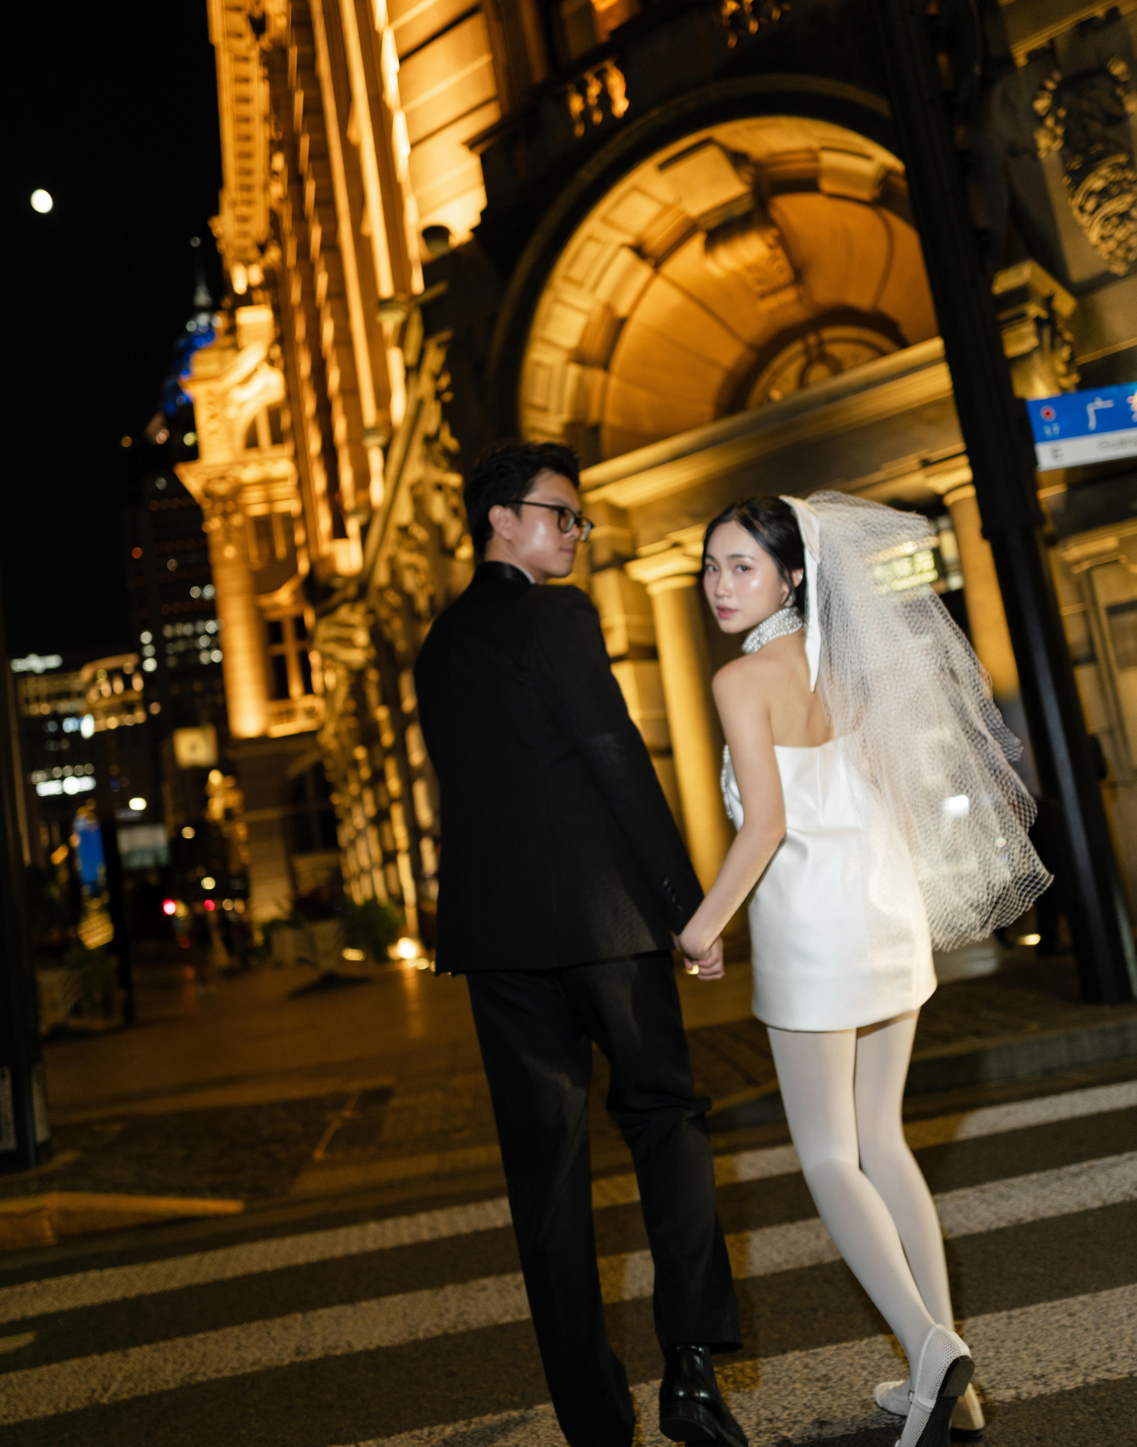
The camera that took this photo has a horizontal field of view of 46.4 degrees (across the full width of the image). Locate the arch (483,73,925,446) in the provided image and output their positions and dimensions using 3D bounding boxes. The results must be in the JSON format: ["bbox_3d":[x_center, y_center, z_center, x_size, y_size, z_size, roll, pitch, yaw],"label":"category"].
[{"bbox_3d":[1.183,-3.525,10.133,4.200,2.150,1.000,-14,-8,34],"label":"arch"}]

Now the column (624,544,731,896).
[{"bbox_3d":[0.989,0.149,10.848,0.480,3.200,0.480,-14,-8,34],"label":"column"}]

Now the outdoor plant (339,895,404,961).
[{"bbox_3d":[-3.296,3.474,22.250,0.950,1.050,0.950,-9,-7,0],"label":"outdoor plant"}]

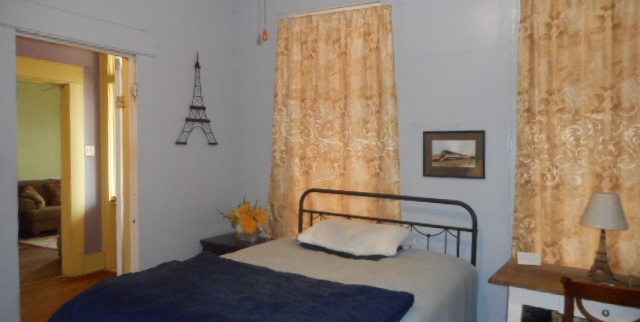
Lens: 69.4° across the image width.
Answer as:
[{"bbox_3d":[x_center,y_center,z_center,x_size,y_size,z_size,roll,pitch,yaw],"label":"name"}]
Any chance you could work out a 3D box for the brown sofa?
[{"bbox_3d":[-4.253,0.702,7.966,0.920,0.850,2.000,2,3,33],"label":"brown sofa"}]

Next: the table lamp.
[{"bbox_3d":[1.616,0.427,2.627,0.230,0.485,0.230,2,3,28],"label":"table lamp"}]

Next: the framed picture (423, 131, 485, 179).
[{"bbox_3d":[0.930,-0.044,3.228,0.425,0.330,0.030,2,3,28],"label":"framed picture"}]

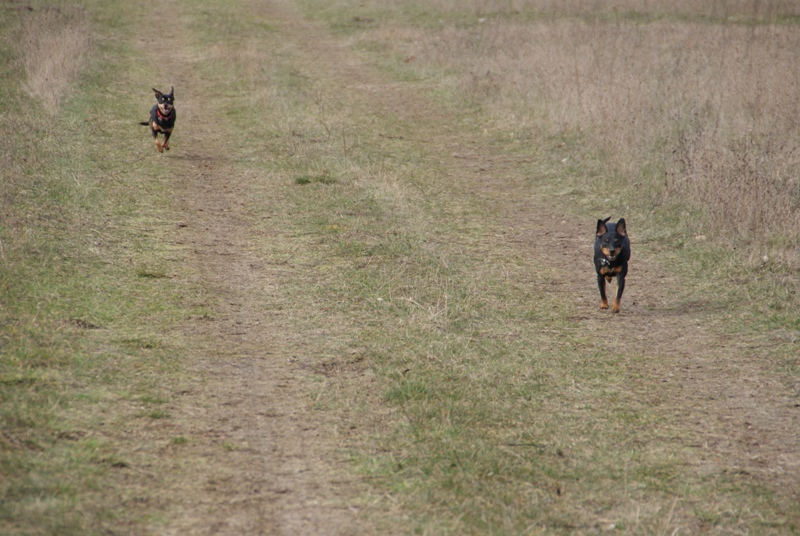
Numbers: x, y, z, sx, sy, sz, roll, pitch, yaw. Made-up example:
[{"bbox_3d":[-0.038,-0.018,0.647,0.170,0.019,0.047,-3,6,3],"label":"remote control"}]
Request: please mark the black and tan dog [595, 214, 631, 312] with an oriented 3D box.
[{"bbox_3d":[0.857,-0.022,20.200,0.150,0.375,0.520,0,5,1],"label":"black and tan dog"}]

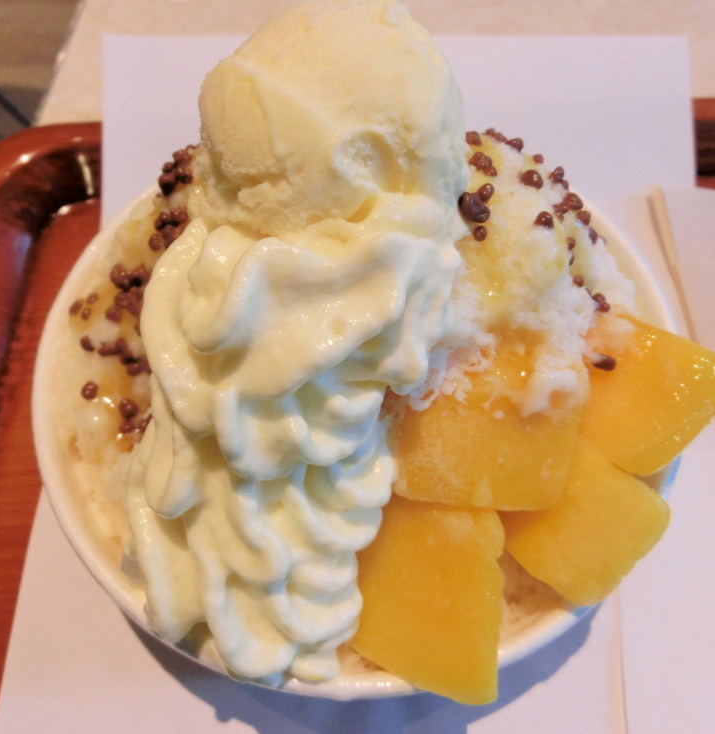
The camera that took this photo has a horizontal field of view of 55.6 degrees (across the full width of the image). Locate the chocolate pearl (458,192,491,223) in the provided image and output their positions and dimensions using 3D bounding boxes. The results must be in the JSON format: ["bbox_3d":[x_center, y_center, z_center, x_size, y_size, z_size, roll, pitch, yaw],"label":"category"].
[{"bbox_3d":[0.025,-0.034,0.143,0.006,0.006,0.006,0,61,0],"label":"chocolate pearl"}]

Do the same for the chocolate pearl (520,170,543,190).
[{"bbox_3d":[0.039,-0.042,0.152,0.005,0.004,0.005,0,61,0],"label":"chocolate pearl"}]

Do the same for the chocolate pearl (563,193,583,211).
[{"bbox_3d":[0.051,-0.039,0.161,0.004,0.004,0.004,0,61,0],"label":"chocolate pearl"}]

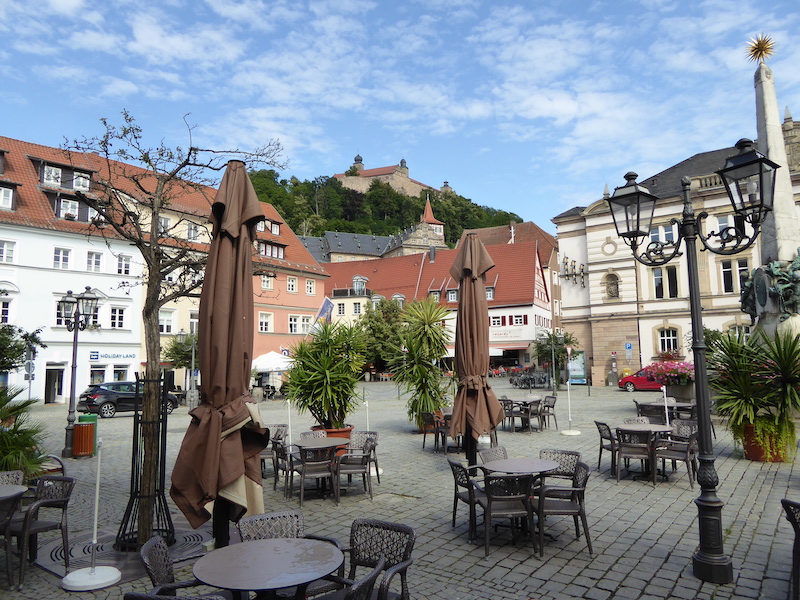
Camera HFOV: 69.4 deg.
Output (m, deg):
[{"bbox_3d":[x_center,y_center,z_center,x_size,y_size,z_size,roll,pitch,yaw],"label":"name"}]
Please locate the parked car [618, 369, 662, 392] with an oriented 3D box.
[{"bbox_3d":[15.854,4.898,36.050,4.250,1.550,1.800,-4,-7,27],"label":"parked car"}]

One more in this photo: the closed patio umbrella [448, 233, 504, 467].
[{"bbox_3d":[1.238,0.883,9.934,0.920,4.150,0.880,-1,-6,0],"label":"closed patio umbrella"}]

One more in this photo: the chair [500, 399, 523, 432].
[{"bbox_3d":[2.996,3.095,15.541,0.570,0.820,0.540,4,-7,-38],"label":"chair"}]

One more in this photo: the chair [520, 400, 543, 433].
[{"bbox_3d":[3.460,3.124,15.442,0.546,0.809,0.556,4,-7,-38],"label":"chair"}]

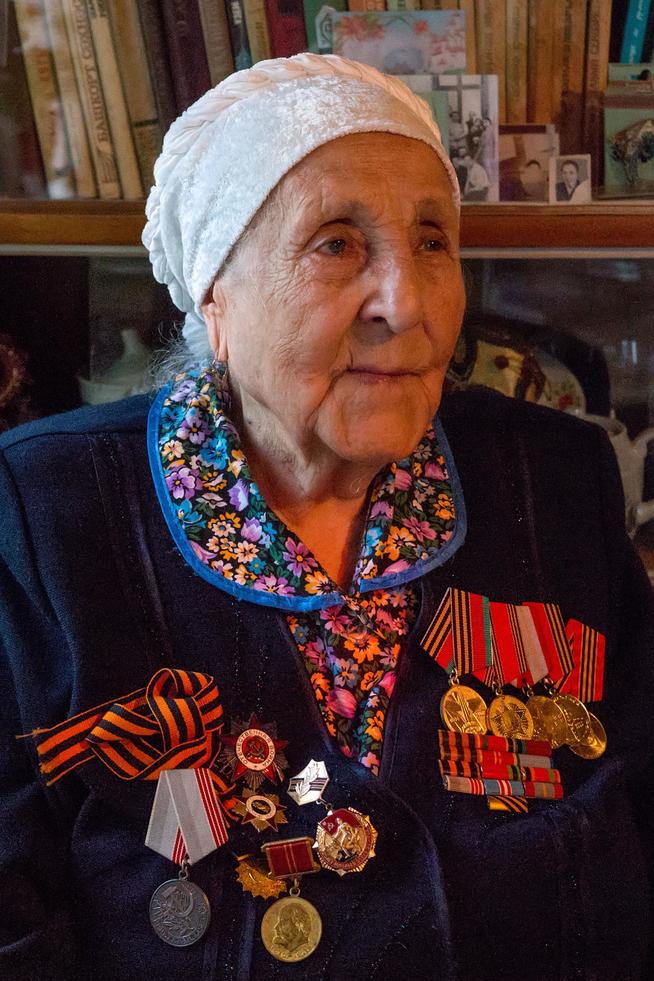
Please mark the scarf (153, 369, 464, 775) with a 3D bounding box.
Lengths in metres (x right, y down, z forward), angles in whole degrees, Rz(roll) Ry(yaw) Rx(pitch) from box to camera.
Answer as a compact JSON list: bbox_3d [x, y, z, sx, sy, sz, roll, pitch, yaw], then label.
[{"bbox_3d":[-0.013,0.045,0.640,0.185,0.215,0.140,-5,10,-28],"label":"scarf"}]

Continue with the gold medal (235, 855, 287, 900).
[{"bbox_3d":[-0.033,0.198,0.558,0.028,0.026,0.006,0,-8,-25],"label":"gold medal"}]

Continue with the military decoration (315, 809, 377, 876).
[{"bbox_3d":[0.009,0.177,0.550,0.033,0.034,0.006,-25,2,-24],"label":"military decoration"}]

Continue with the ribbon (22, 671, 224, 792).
[{"bbox_3d":[-0.105,0.128,0.575,0.112,0.066,0.025,0,-8,-17],"label":"ribbon"}]

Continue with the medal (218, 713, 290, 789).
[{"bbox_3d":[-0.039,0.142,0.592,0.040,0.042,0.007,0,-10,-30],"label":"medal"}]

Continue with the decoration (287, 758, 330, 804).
[{"bbox_3d":[-0.009,0.152,0.568,0.025,0.021,0.005,-25,0,-25],"label":"decoration"}]

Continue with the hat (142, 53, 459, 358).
[{"bbox_3d":[-0.016,-0.172,0.675,0.175,0.175,0.215,-5,10,-30],"label":"hat"}]

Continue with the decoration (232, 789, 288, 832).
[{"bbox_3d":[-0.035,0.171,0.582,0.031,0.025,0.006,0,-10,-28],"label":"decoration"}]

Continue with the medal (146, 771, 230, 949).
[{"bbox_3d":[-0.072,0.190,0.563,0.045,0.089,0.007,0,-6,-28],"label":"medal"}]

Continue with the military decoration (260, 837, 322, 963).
[{"bbox_3d":[-0.018,0.206,0.548,0.034,0.062,0.006,2,-6,-23],"label":"military decoration"}]

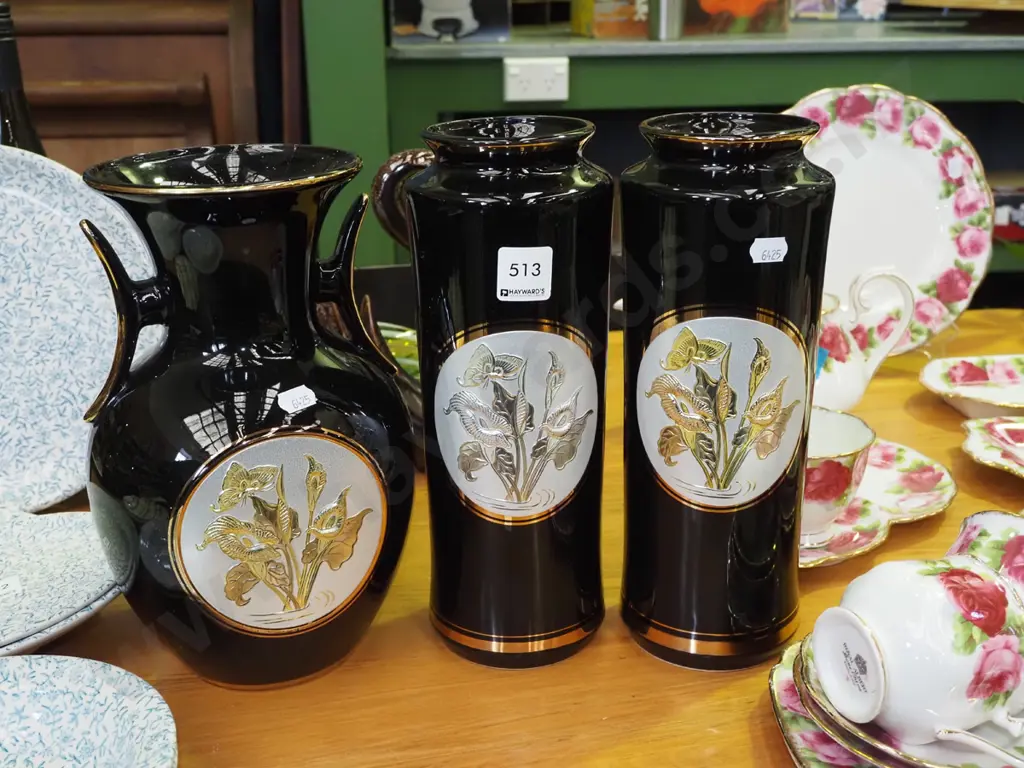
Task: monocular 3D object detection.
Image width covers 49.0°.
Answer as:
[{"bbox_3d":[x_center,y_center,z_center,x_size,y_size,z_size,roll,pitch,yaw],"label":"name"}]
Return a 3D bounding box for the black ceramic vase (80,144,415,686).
[{"bbox_3d":[-0.149,0.020,0.649,0.186,0.294,0.180,-9,22,-19],"label":"black ceramic vase"}]

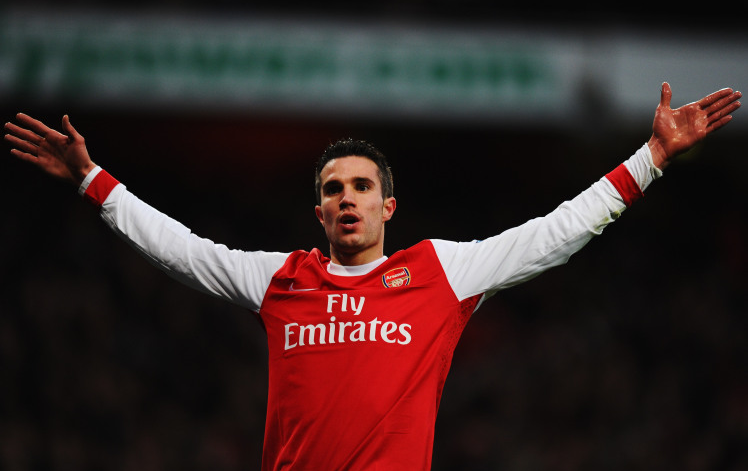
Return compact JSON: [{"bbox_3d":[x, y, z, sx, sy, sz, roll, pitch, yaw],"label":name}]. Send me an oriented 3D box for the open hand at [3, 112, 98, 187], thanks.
[{"bbox_3d":[-0.690,-0.197,17.750,0.215,0.132,0.075,26,-2,-10],"label":"open hand"}]

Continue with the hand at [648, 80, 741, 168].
[{"bbox_3d":[0.672,-0.263,17.750,0.222,0.152,0.075,-31,-5,5],"label":"hand"}]

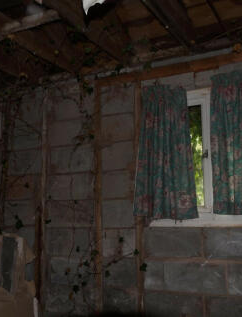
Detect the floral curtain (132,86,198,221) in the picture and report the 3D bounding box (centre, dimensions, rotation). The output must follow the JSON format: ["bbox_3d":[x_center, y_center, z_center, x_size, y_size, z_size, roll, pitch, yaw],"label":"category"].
[{"bbox_3d":[0.307,-0.069,2.721,0.480,1.024,0.090,-6,-12,25],"label":"floral curtain"}]

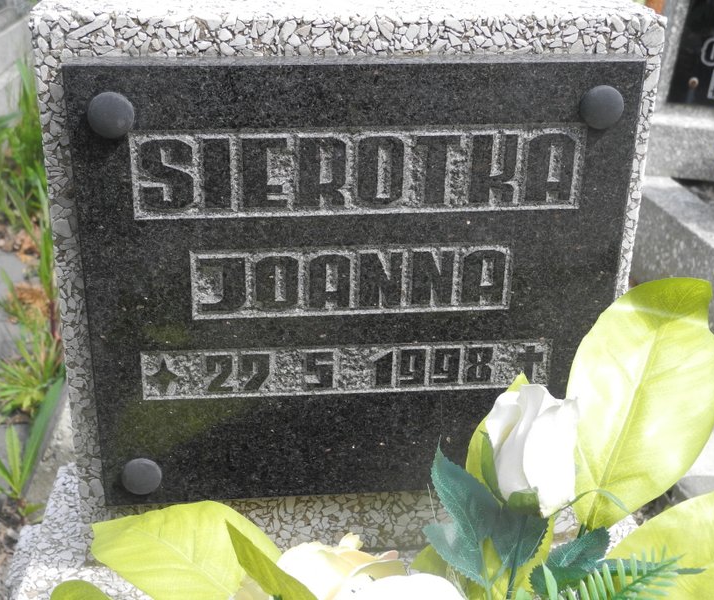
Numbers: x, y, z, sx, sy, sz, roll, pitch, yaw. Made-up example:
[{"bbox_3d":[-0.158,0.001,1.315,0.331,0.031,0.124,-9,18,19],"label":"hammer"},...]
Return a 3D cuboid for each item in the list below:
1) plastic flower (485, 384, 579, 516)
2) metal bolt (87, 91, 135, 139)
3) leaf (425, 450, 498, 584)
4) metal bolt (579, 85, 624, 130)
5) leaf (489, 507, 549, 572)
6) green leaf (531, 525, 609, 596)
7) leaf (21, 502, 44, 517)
[{"bbox_3d":[0.115,0.099,0.685,0.057,0.079,0.055,2,18,-7],"label":"plastic flower"},{"bbox_3d":[-0.166,-0.124,0.701,0.030,0.030,0.011,-1,24,-5],"label":"metal bolt"},{"bbox_3d":[0.071,0.146,0.700,0.051,0.092,0.024,-19,9,-4],"label":"leaf"},{"bbox_3d":[0.173,-0.135,0.731,0.030,0.030,0.011,-1,24,-5],"label":"metal bolt"},{"bbox_3d":[0.112,0.163,0.715,0.042,0.052,0.018,11,12,-2],"label":"leaf"},{"bbox_3d":[0.141,0.173,0.690,0.053,0.034,0.030,-1,24,-5],"label":"green leaf"},{"bbox_3d":[-0.446,0.289,1.430,0.032,0.017,0.022,-1,24,-5],"label":"leaf"}]

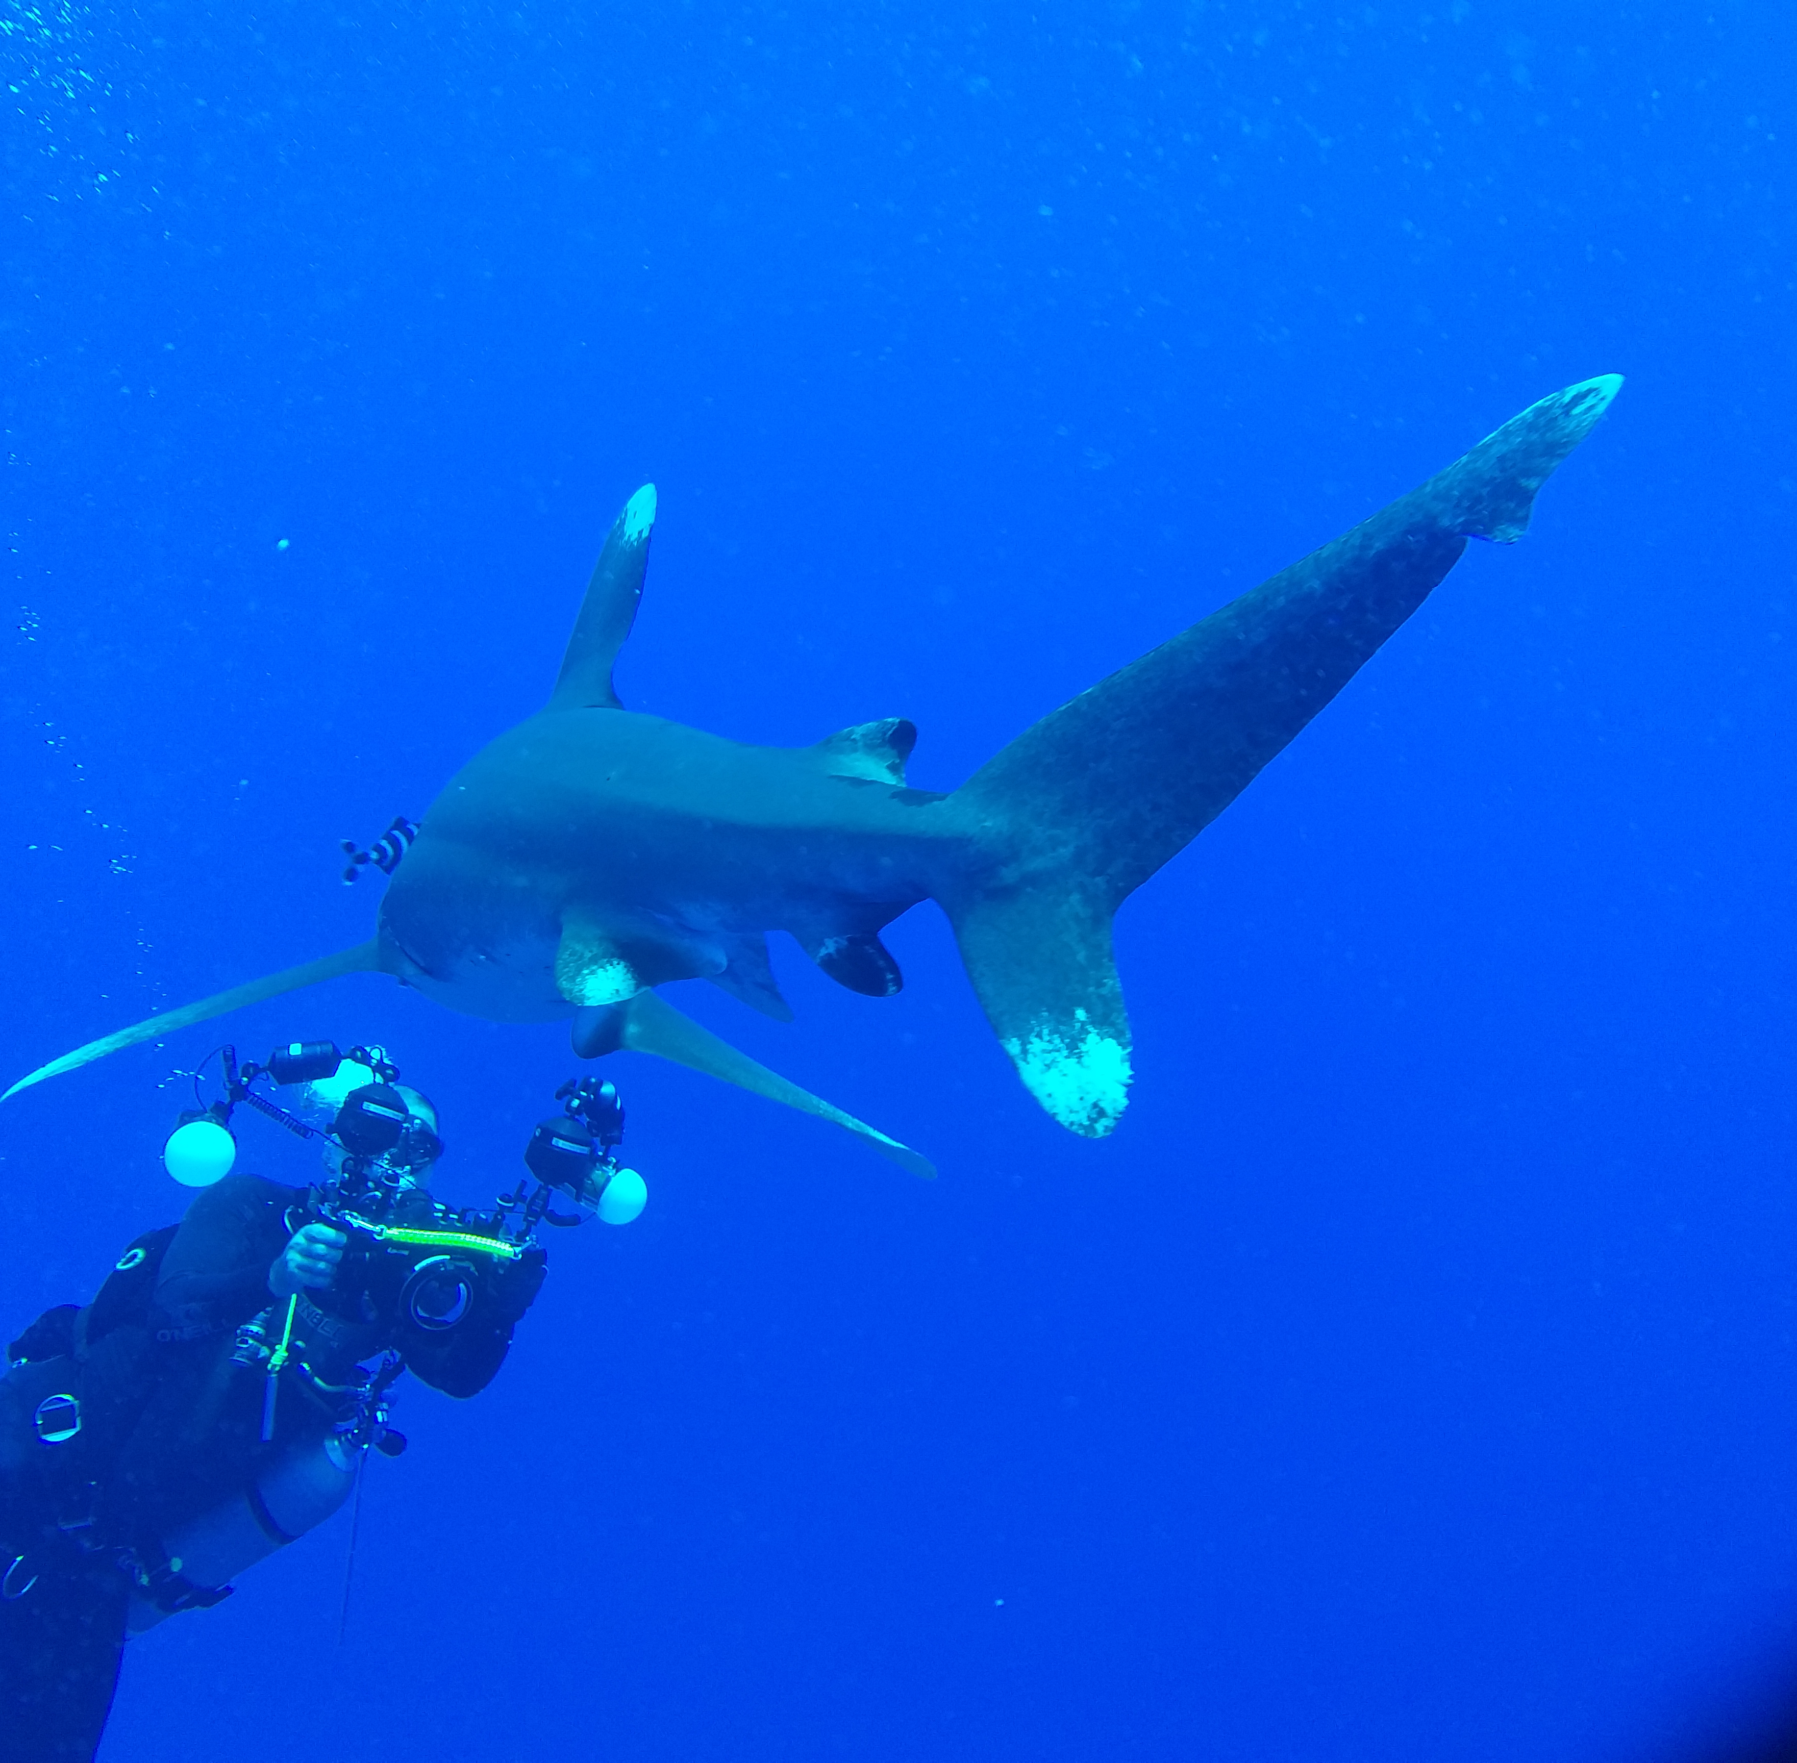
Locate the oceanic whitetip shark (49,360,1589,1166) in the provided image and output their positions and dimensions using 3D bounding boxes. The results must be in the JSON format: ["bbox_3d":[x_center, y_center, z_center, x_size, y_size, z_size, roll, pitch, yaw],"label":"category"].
[{"bbox_3d":[-0.285,-0.080,2.040,1.170,0.820,2.220,8,-6,-30],"label":"oceanic whitetip shark"}]

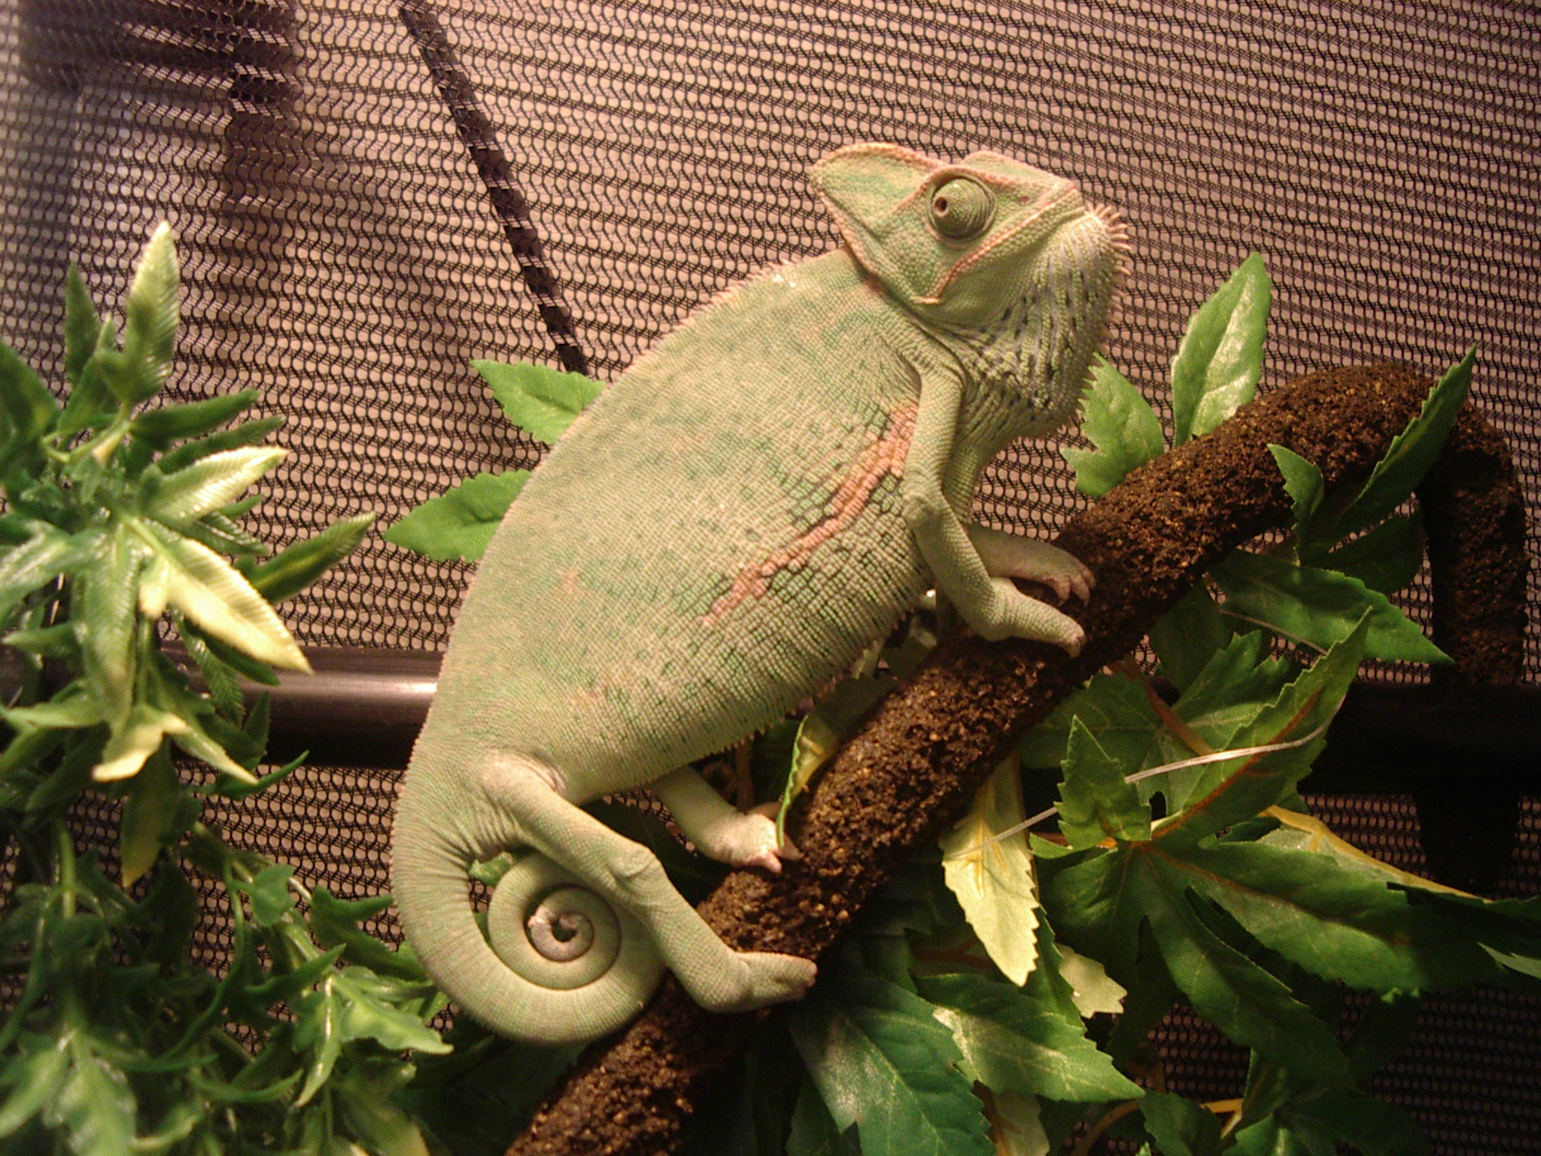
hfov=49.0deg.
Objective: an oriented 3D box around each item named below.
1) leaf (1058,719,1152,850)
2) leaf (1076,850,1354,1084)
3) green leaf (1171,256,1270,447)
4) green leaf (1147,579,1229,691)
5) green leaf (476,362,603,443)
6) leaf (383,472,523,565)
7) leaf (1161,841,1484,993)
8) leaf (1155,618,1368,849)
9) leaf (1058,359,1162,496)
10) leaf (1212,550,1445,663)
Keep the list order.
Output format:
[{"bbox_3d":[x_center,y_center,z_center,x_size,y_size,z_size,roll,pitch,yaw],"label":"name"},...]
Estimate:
[{"bbox_3d":[0.063,0.039,0.318,0.016,0.026,0.011,-14,18,9],"label":"leaf"},{"bbox_3d":[0.088,0.075,0.325,0.056,0.018,0.013,45,1,6],"label":"leaf"},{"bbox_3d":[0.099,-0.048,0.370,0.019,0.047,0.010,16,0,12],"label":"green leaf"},{"bbox_3d":[0.095,0.014,0.384,0.018,0.032,0.013,-25,-10,8],"label":"green leaf"},{"bbox_3d":[-0.047,-0.039,0.375,0.043,0.021,0.013,28,-9,8],"label":"green leaf"},{"bbox_3d":[-0.065,-0.013,0.372,0.044,0.022,0.013,-11,-12,1],"label":"leaf"},{"bbox_3d":[0.115,0.070,0.352,0.071,0.024,0.018,18,-16,5],"label":"leaf"},{"bbox_3d":[0.095,0.032,0.322,0.017,0.056,0.014,45,9,16],"label":"leaf"},{"bbox_3d":[0.079,-0.033,0.383,0.024,0.039,0.013,-13,-7,4],"label":"leaf"},{"bbox_3d":[0.116,0.007,0.352,0.049,0.016,0.010,19,5,5],"label":"leaf"}]

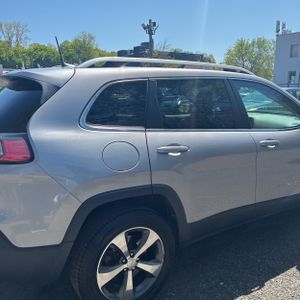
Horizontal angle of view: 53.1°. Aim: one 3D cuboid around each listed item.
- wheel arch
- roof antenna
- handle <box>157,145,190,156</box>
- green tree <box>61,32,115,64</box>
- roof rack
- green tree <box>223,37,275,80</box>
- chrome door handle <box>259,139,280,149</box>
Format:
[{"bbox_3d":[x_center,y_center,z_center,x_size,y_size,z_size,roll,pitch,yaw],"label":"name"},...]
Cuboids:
[{"bbox_3d":[-0.111,0.412,1.840,0.880,0.420,0.130,-4,12,-32],"label":"wheel arch"},{"bbox_3d":[-0.675,-0.742,2.280,0.080,0.225,0.030,-7,13,-32],"label":"roof antenna"},{"bbox_3d":[0.148,0.002,1.895,0.250,0.065,0.060,-4,12,-32],"label":"handle"},{"bbox_3d":[-9.405,-12.717,45.976,8.000,9.960,8.000,-2,12,-11],"label":"green tree"},{"bbox_3d":[0.237,-0.607,2.200,1.600,0.095,0.080,-7,13,-32],"label":"roof rack"},{"bbox_3d":[15.681,-12.885,47.974,8.800,9.940,8.800,4,12,17],"label":"green tree"},{"bbox_3d":[0.956,-0.052,2.404,0.250,0.065,0.060,-4,12,-32],"label":"chrome door handle"}]

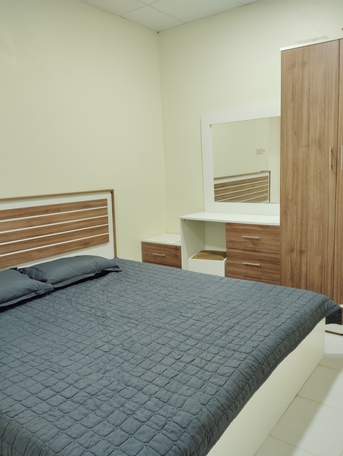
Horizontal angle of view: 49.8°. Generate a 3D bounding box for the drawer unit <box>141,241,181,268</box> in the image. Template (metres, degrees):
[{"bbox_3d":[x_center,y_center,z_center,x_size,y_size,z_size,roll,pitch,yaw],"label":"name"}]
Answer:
[{"bbox_3d":[0.039,0.381,3.876,0.498,0.504,0.442,5,11,37],"label":"drawer unit"}]

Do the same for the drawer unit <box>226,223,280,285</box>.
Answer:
[{"bbox_3d":[0.813,0.307,3.274,0.487,0.751,0.430,5,11,37],"label":"drawer unit"}]

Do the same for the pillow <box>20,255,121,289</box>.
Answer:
[{"bbox_3d":[-0.777,0.324,2.907,0.406,0.150,0.694,5,11,37],"label":"pillow"}]

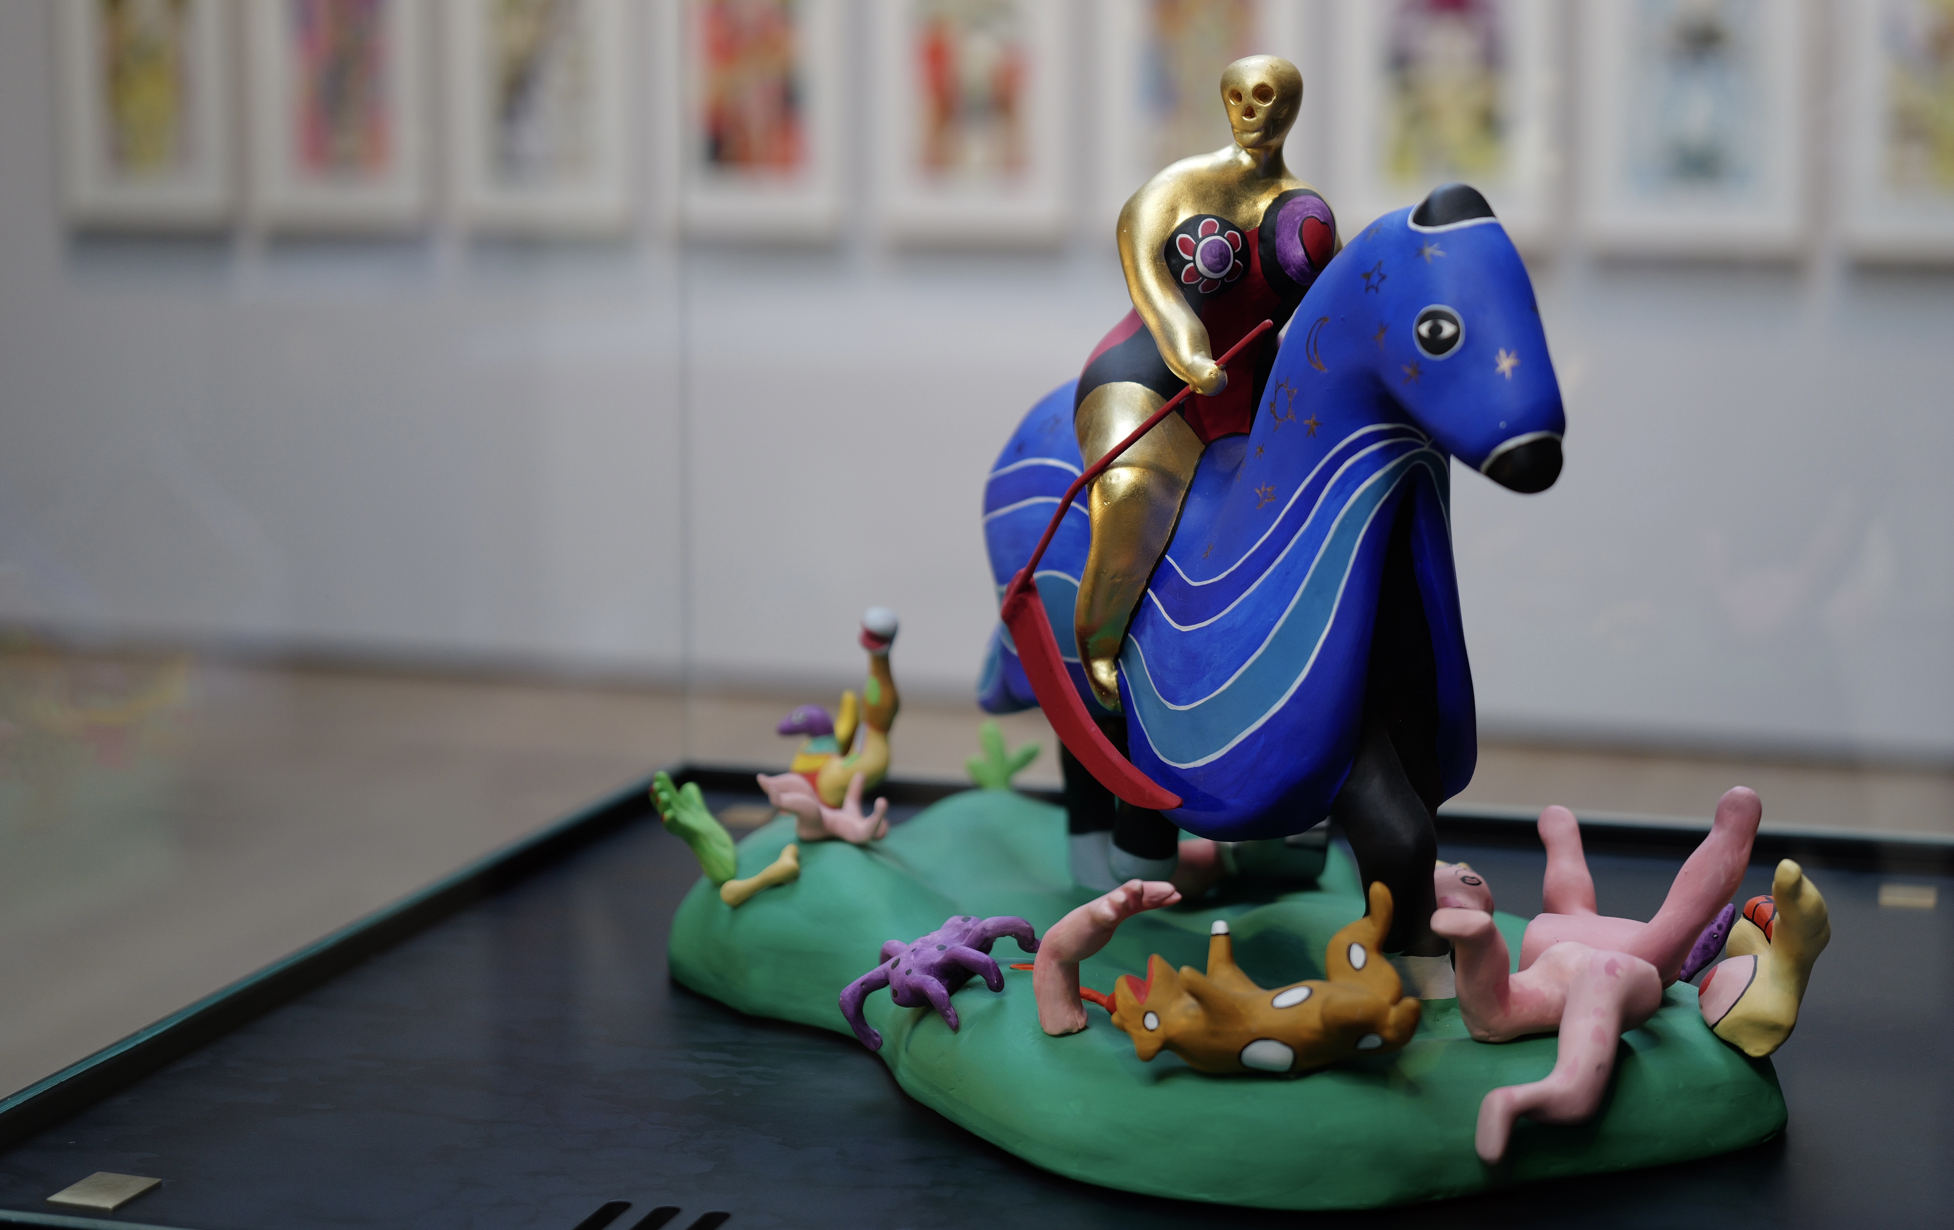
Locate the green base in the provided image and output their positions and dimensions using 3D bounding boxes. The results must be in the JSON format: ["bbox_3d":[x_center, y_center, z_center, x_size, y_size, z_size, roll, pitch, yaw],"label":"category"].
[{"bbox_3d":[0.107,0.184,1.262,0.399,0.069,0.620,-6,10,-38],"label":"green base"}]

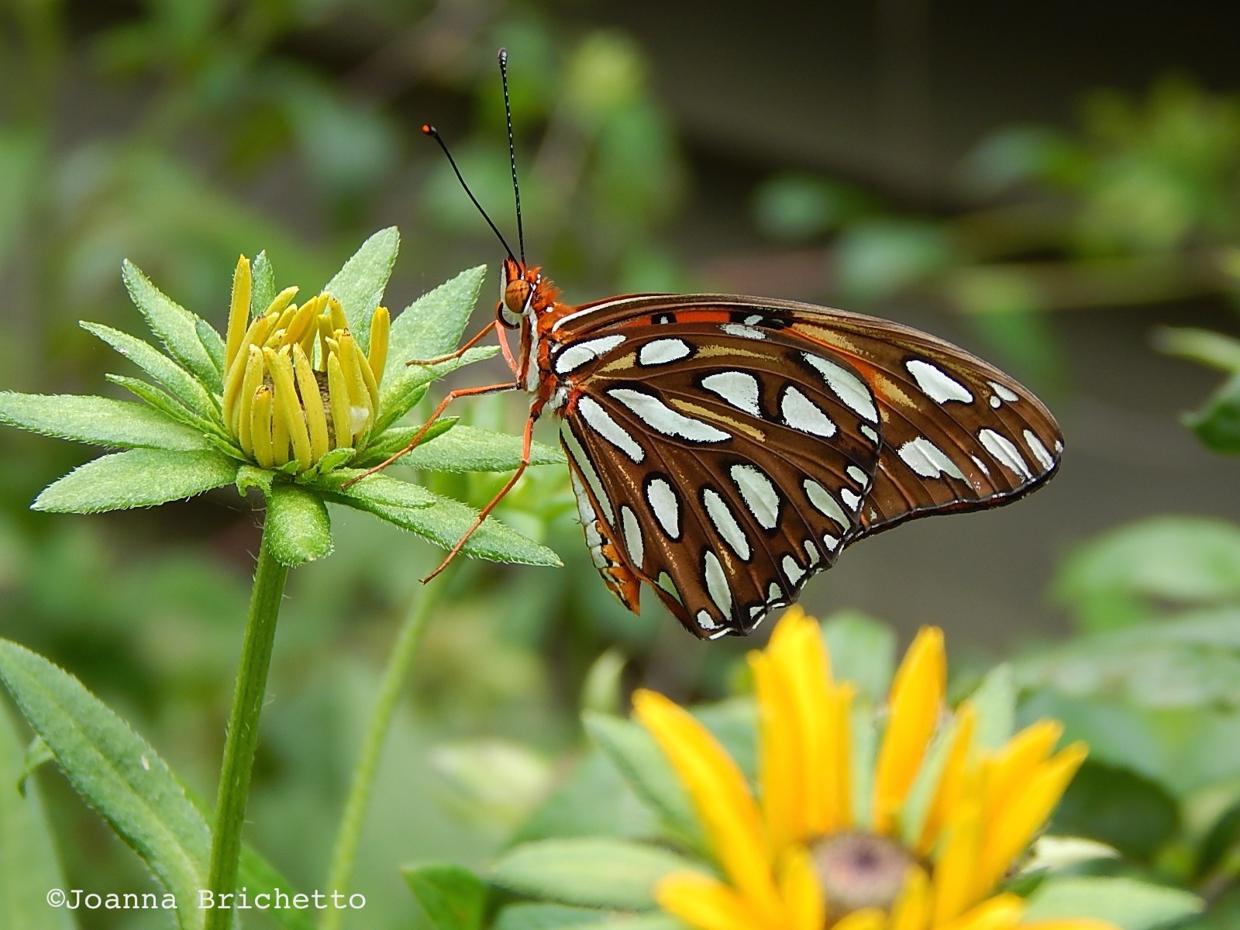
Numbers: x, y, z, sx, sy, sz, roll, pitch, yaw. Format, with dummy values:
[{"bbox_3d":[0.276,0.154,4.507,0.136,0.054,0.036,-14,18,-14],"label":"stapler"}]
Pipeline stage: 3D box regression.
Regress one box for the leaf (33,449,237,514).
[{"bbox_3d":[-0.036,0.001,0.494,0.016,0.002,0.005,-10,47,-22],"label":"leaf"}]

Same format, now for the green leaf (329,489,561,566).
[{"bbox_3d":[-0.013,0.005,0.493,0.019,0.002,0.005,14,39,18],"label":"green leaf"}]

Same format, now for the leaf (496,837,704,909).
[{"bbox_3d":[-0.001,0.029,0.469,0.017,0.002,0.006,2,43,-7],"label":"leaf"}]

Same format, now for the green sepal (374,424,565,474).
[{"bbox_3d":[-0.011,-0.001,0.501,0.015,0.002,0.005,1,41,-4],"label":"green sepal"}]

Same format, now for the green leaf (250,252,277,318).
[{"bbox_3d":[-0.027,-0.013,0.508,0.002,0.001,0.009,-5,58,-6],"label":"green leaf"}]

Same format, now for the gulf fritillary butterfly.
[{"bbox_3d":[0.007,-0.009,0.499,0.053,0.043,0.016,2,10,0],"label":"gulf fritillary butterfly"}]

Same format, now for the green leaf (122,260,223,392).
[{"bbox_3d":[-0.034,-0.011,0.505,0.005,0.002,0.013,-23,64,-33],"label":"green leaf"}]

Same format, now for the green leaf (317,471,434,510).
[{"bbox_3d":[-0.018,0.002,0.492,0.010,0.001,0.003,11,42,24],"label":"green leaf"}]

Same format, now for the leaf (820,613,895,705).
[{"bbox_3d":[0.019,0.016,0.516,0.006,0.002,0.012,2,47,1],"label":"leaf"}]

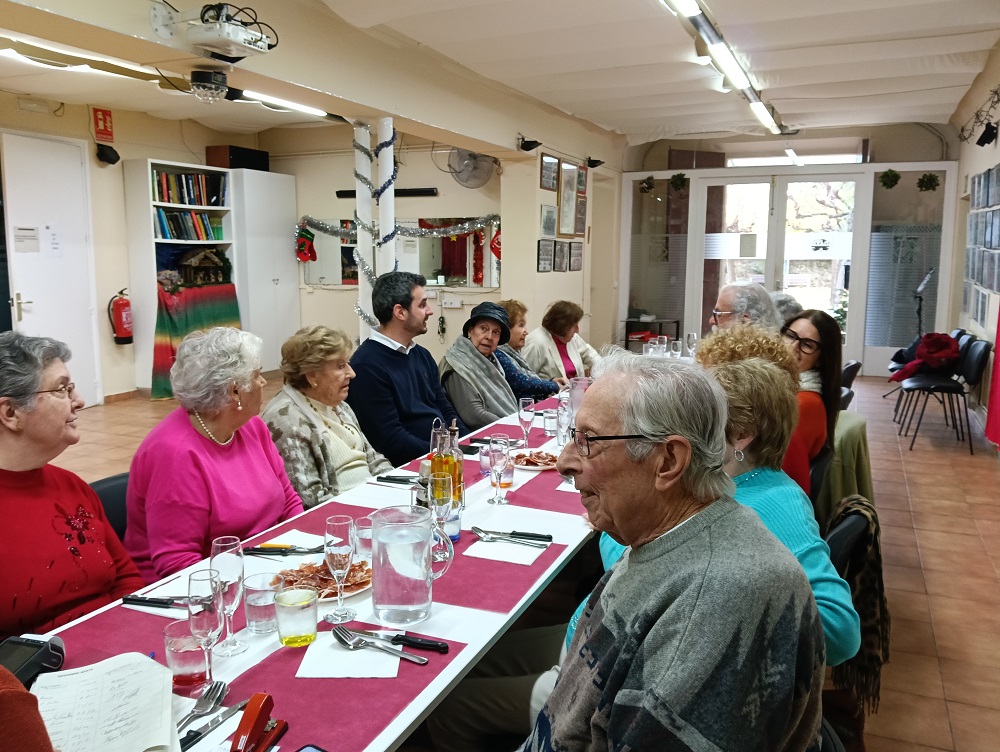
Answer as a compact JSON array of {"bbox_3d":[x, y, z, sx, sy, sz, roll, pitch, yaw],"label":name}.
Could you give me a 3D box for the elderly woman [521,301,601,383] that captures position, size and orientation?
[{"bbox_3d":[0.419,0.174,4.425,0.700,1.180,0.520,4,9,24],"label":"elderly woman"}]

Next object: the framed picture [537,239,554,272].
[{"bbox_3d":[0.456,-1.201,7.847,0.030,0.315,0.410,4,9,24],"label":"framed picture"}]

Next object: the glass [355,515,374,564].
[{"bbox_3d":[-0.308,0.395,1.865,0.080,0.096,0.080,4,10,24],"label":"glass"}]

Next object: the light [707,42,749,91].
[{"bbox_3d":[1.757,-2.310,5.901,0.110,0.080,1.480,4,9,24],"label":"light"}]

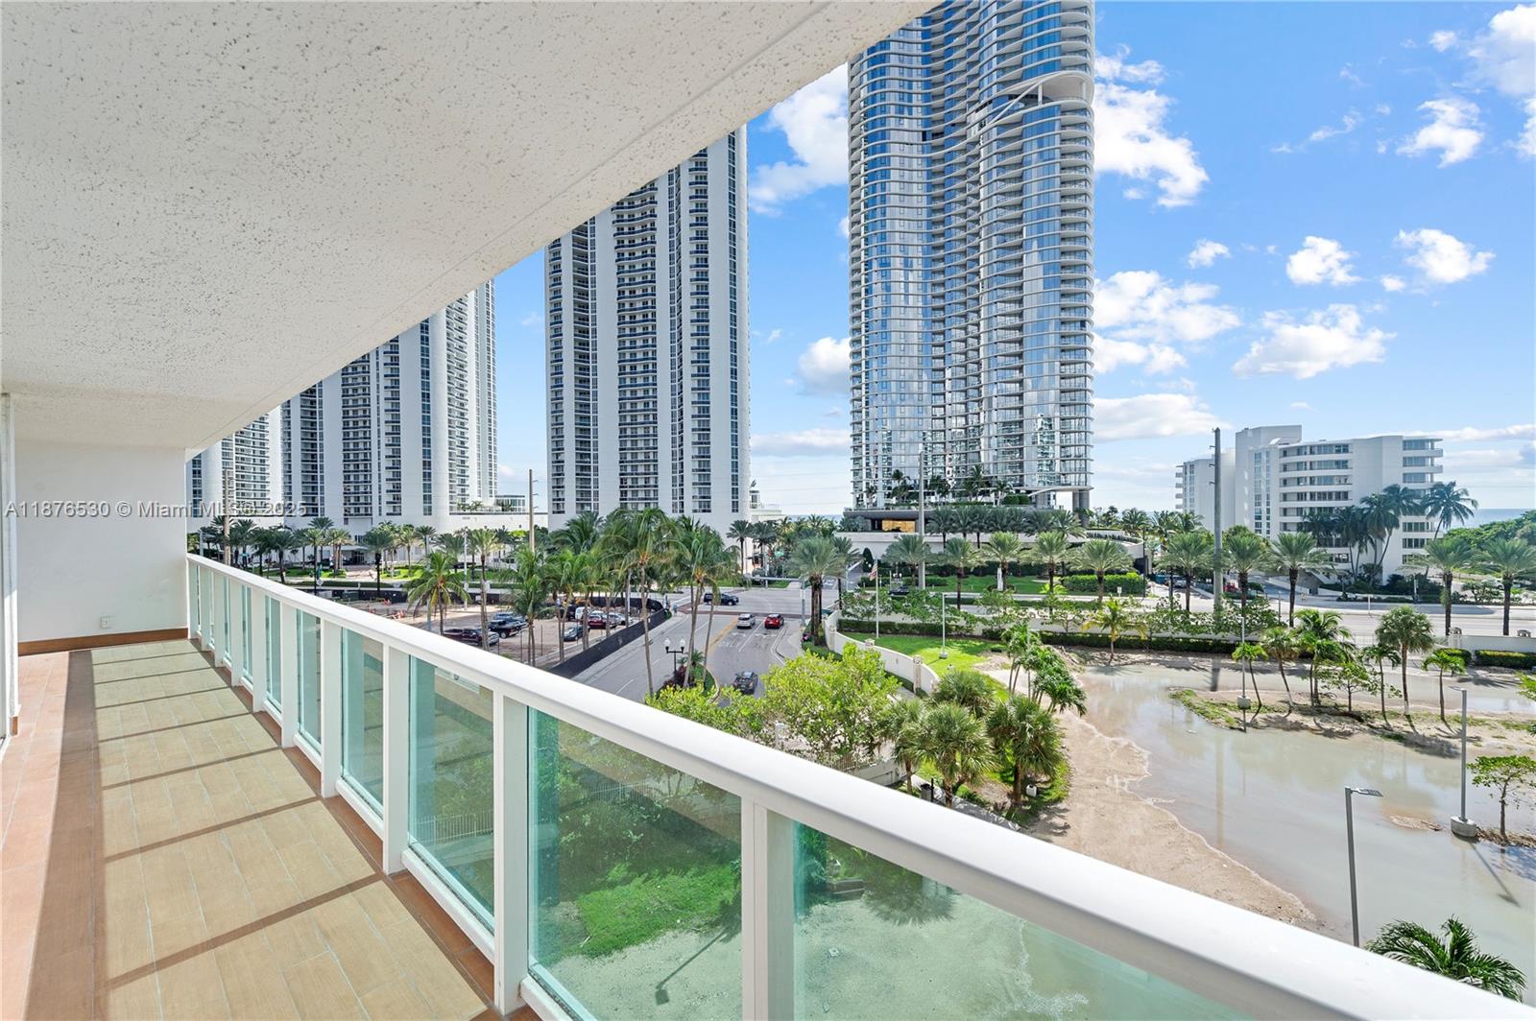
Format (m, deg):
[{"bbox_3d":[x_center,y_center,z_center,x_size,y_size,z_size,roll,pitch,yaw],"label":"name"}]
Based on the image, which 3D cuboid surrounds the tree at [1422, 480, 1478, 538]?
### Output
[{"bbox_3d":[109.541,3.617,96.000,6.400,16.500,6.400,0,0,-41],"label":"tree"}]

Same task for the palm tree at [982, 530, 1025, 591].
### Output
[{"bbox_3d":[34.461,9.096,87.000,5.800,11.900,5.800,-1,0,0],"label":"palm tree"}]

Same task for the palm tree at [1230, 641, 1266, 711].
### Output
[{"bbox_3d":[35.639,12.148,44.195,2.300,4.850,2.300,-1,-1,0],"label":"palm tree"}]

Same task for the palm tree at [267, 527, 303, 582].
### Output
[{"bbox_3d":[-110.063,10.118,136.000,6.200,12.310,6.200,-1,0,0],"label":"palm tree"}]

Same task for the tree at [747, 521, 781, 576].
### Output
[{"bbox_3d":[-0.730,8.150,121.000,6.000,11.921,5.800,0,0,0],"label":"tree"}]

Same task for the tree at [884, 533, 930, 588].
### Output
[{"bbox_3d":[20.676,9.264,87.785,6.500,11.650,6.500,-1,-1,0],"label":"tree"}]

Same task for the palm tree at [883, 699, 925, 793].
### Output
[{"bbox_3d":[6.851,11.573,29.000,2.300,4.720,2.200,0,0,13],"label":"palm tree"}]

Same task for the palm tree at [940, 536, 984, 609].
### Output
[{"bbox_3d":[22.243,8.303,68.500,4.500,10.553,4.500,-1,-1,18],"label":"palm tree"}]

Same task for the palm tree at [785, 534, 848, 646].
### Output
[{"bbox_3d":[5.374,8.725,66.000,6.600,12.410,6.600,-1,0,0],"label":"palm tree"}]

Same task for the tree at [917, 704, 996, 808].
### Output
[{"bbox_3d":[8.853,11.948,28.500,3.700,5.440,3.700,-1,0,0],"label":"tree"}]

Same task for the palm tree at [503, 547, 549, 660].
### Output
[{"bbox_3d":[-23.082,9.432,56.895,4.600,11.550,4.600,-1,-1,0],"label":"palm tree"}]

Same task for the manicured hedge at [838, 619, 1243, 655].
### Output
[{"bbox_3d":[27.090,13.259,63.969,39.000,1.500,1.800,0,0,18],"label":"manicured hedge"}]

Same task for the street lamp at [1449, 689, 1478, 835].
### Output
[{"bbox_3d":[29.720,10.629,25.650,0.700,6.050,0.950,0,0,-7],"label":"street lamp"}]

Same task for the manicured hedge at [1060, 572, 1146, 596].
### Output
[{"bbox_3d":[61.115,13.614,108.761,13.000,2.600,2.800,-1,-1,22],"label":"manicured hedge"}]

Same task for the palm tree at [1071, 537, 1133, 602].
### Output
[{"bbox_3d":[45.027,9.269,80.548,7.000,11.080,7.000,-1,-1,0],"label":"palm tree"}]

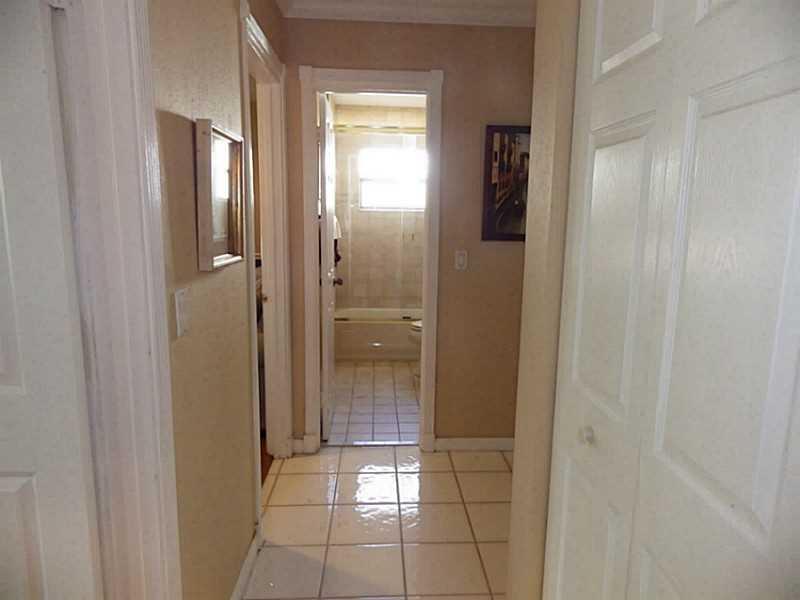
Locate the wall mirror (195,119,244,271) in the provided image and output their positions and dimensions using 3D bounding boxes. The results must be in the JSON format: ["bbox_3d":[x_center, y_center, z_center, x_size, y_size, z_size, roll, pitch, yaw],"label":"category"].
[{"bbox_3d":[-0.542,-0.314,1.560,0.045,0.400,0.340,0,9,-3],"label":"wall mirror"}]

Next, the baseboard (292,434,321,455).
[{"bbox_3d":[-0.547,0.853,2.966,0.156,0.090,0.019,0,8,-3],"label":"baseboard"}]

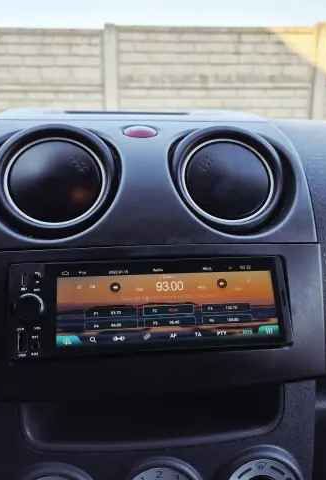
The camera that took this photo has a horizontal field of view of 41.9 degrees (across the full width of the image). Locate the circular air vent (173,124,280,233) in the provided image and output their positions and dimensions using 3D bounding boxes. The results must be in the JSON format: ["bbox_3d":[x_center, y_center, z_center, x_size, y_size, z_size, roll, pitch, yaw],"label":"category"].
[{"bbox_3d":[0.050,-0.047,0.340,0.086,0.085,0.033,-2,-18,-7],"label":"circular air vent"}]

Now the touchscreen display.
[{"bbox_3d":[0.007,0.046,0.300,0.161,0.063,0.014,-1,-17,-7],"label":"touchscreen display"}]

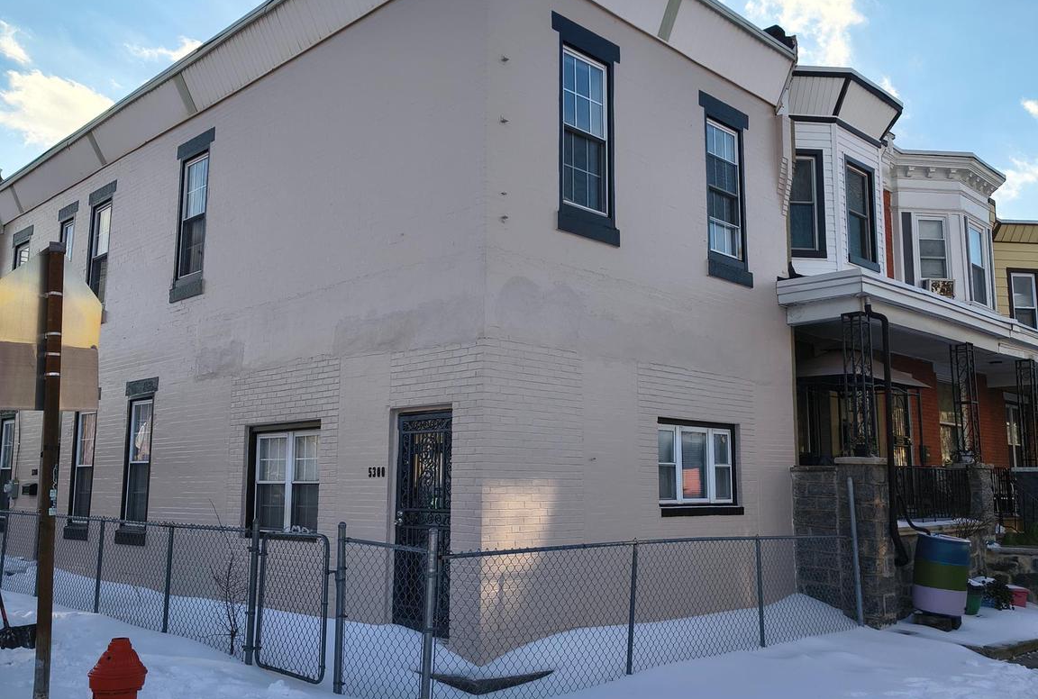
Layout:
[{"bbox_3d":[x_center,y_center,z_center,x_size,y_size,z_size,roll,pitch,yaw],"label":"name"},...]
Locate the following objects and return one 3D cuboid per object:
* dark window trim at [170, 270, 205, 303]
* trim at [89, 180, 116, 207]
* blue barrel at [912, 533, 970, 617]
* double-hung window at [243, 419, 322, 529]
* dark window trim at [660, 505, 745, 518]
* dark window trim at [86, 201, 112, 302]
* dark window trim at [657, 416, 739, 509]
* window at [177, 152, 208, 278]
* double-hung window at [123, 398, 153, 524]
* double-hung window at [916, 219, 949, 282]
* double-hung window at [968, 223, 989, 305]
[{"bbox_3d":[-4.364,-0.805,12.711,0.930,0.285,0.140,-9,-13,44],"label":"dark window trim"},{"bbox_3d":[-6.691,-2.510,15.502,0.100,0.192,1.130,9,-12,-44],"label":"trim"},{"bbox_3d":[5.010,2.685,11.400,0.590,0.880,0.590,-2,-9,44],"label":"blue barrel"},{"bbox_3d":[-2.571,1.435,10.624,0.140,1.205,1.524,9,-12,-44],"label":"double-hung window"},{"bbox_3d":[2.060,1.823,10.750,0.100,0.087,1.672,-8,-12,43],"label":"dark window trim"},{"bbox_3d":[-6.499,-1.453,14.965,0.830,1.790,0.120,-9,-13,44],"label":"dark window trim"},{"bbox_3d":[2.017,1.288,10.810,0.110,0.948,1.642,-8,-12,43],"label":"dark window trim"},{"bbox_3d":[-4.319,-1.764,12.869,0.730,1.640,0.100,-9,-13,44],"label":"window"},{"bbox_3d":[-5.157,1.535,13.136,0.770,1.770,0.120,-9,-13,44],"label":"double-hung window"},{"bbox_3d":[7.576,-1.755,17.591,0.540,1.310,0.110,1,-8,-1],"label":"double-hung window"},{"bbox_3d":[8.401,-1.538,17.622,0.100,1.464,0.815,-9,-13,44],"label":"double-hung window"}]

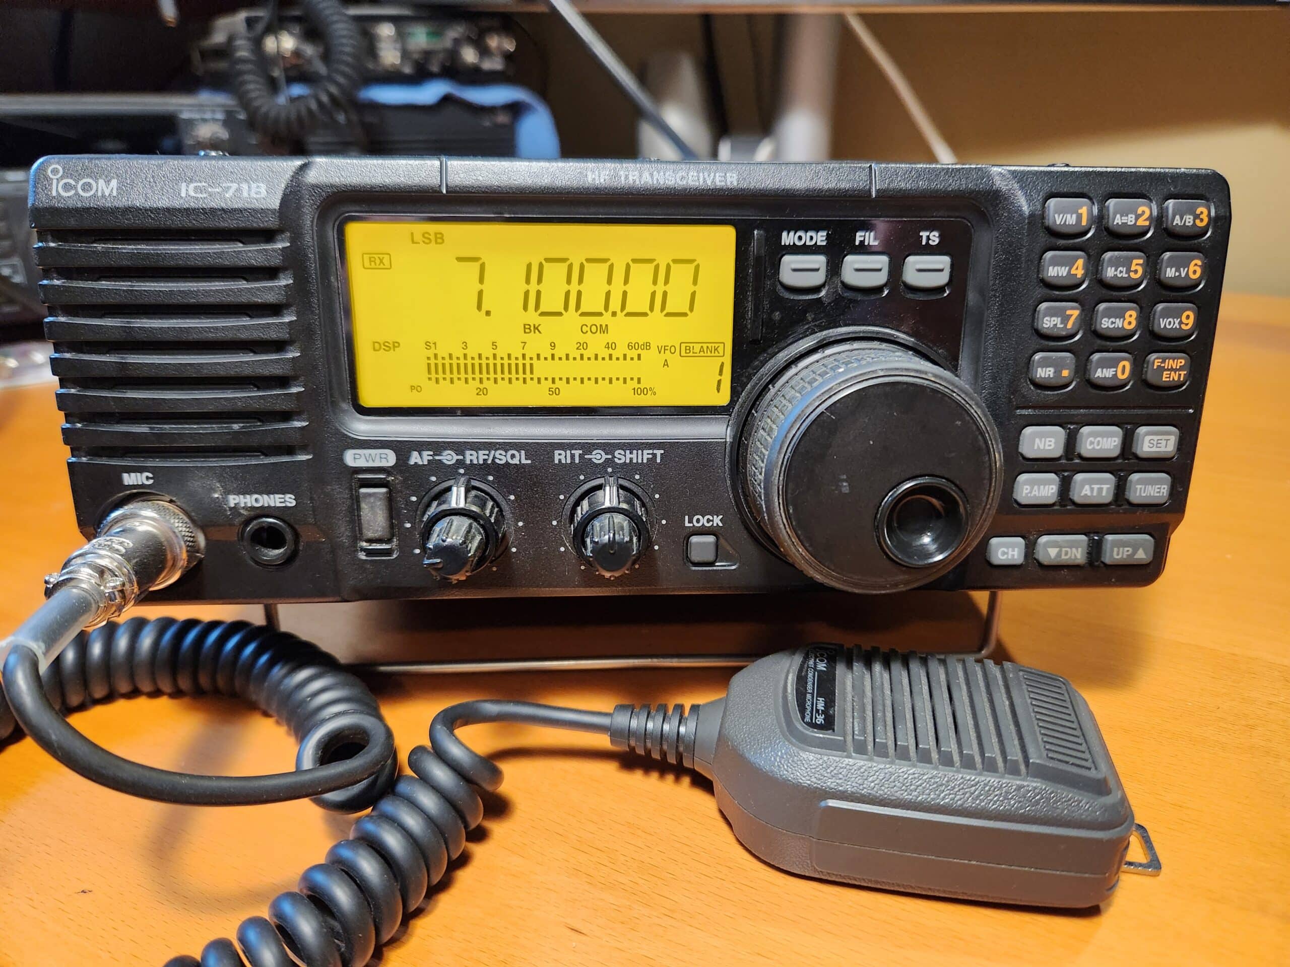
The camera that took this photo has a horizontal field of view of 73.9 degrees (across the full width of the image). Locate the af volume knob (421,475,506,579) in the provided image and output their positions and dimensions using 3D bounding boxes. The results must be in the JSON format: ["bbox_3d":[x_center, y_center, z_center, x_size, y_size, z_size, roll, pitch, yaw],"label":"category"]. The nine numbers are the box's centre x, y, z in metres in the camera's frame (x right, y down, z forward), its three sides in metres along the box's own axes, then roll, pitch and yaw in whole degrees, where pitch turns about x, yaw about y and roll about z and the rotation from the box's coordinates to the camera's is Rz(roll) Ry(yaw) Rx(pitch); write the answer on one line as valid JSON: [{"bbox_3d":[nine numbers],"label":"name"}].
[{"bbox_3d":[-0.038,0.011,0.173,0.018,0.019,0.021,-1,14,-3],"label":"af volume knob"}]

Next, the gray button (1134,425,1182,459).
[{"bbox_3d":[0.112,-0.009,0.188,0.009,0.007,0.003,-1,14,-3],"label":"gray button"}]

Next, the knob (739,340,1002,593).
[{"bbox_3d":[0.045,-0.003,0.174,0.049,0.049,0.021,-1,14,-3],"label":"knob"}]

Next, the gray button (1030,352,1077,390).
[{"bbox_3d":[0.087,-0.024,0.184,0.009,0.008,0.004,-1,13,-5],"label":"gray button"}]

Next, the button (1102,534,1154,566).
[{"bbox_3d":[0.111,0.015,0.197,0.011,0.007,0.003,-1,14,-3],"label":"button"}]

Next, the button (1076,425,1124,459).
[{"bbox_3d":[0.099,-0.009,0.188,0.009,0.007,0.004,-1,13,-5],"label":"button"}]

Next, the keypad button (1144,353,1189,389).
[{"bbox_3d":[0.112,-0.024,0.185,0.009,0.007,0.003,-1,14,-3],"label":"keypad button"}]

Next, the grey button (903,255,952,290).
[{"bbox_3d":[0.058,-0.043,0.177,0.009,0.007,0.004,-1,13,-5],"label":"grey button"}]

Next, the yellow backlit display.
[{"bbox_3d":[-0.021,-0.035,0.178,0.078,0.037,0.004,-1,14,-3],"label":"yellow backlit display"}]

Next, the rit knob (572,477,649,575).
[{"bbox_3d":[-0.007,0.010,0.174,0.016,0.017,0.021,-1,13,-5],"label":"rit knob"}]

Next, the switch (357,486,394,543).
[{"bbox_3d":[-0.056,0.006,0.181,0.006,0.012,0.005,-1,13,-5],"label":"switch"}]

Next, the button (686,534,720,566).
[{"bbox_3d":[0.013,0.014,0.189,0.006,0.006,0.003,-1,14,-3],"label":"button"}]

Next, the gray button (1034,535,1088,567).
[{"bbox_3d":[0.096,0.015,0.197,0.011,0.007,0.004,-1,13,-5],"label":"gray button"}]

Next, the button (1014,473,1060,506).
[{"bbox_3d":[0.086,0.001,0.189,0.009,0.007,0.003,-1,14,-3],"label":"button"}]

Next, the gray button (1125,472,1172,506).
[{"bbox_3d":[0.112,0.001,0.192,0.008,0.007,0.004,-1,13,-5],"label":"gray button"}]

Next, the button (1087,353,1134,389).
[{"bbox_3d":[0.100,-0.024,0.185,0.008,0.008,0.004,-1,13,-5],"label":"button"}]

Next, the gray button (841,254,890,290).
[{"bbox_3d":[0.045,-0.043,0.176,0.009,0.007,0.004,-1,13,-5],"label":"gray button"}]

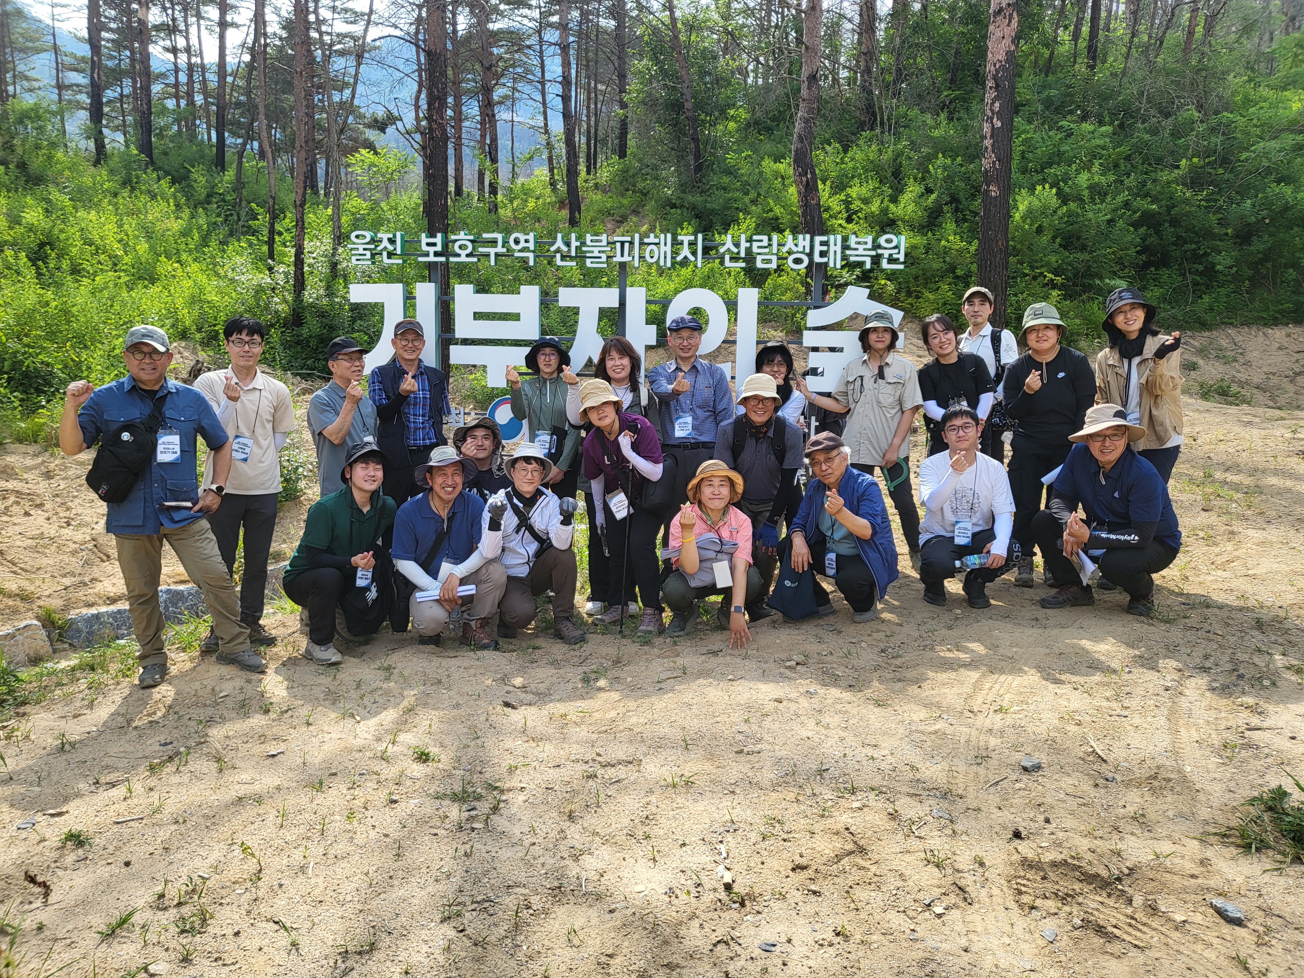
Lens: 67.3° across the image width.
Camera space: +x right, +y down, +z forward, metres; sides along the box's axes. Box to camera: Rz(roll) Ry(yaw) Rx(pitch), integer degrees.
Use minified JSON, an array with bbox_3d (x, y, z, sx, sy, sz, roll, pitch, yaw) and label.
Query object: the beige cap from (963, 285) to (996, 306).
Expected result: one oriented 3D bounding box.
[{"bbox_3d":[2.069,-1.226,6.200,0.185,0.120,0.260,2,6,18],"label":"beige cap"}]

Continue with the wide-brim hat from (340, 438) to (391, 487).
[{"bbox_3d":[-1.453,-0.148,4.930,0.255,0.195,0.280,-6,-4,-26],"label":"wide-brim hat"}]

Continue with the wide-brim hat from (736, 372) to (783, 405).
[{"bbox_3d":[0.588,-0.548,5.380,0.250,0.155,0.265,1,0,3],"label":"wide-brim hat"}]

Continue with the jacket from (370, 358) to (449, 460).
[{"bbox_3d":[-1.388,-0.447,5.620,0.460,0.590,0.300,-1,8,-12],"label":"jacket"}]

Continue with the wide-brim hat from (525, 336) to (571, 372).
[{"bbox_3d":[-0.610,-0.796,5.750,0.270,0.195,0.290,0,10,-3],"label":"wide-brim hat"}]

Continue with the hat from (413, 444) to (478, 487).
[{"bbox_3d":[-1.028,-0.119,4.880,0.325,0.160,0.340,-11,-8,-19],"label":"hat"}]

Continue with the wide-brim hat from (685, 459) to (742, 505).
[{"bbox_3d":[0.317,-0.039,4.950,0.290,0.185,0.300,1,-8,2],"label":"wide-brim hat"}]

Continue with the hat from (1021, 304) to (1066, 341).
[{"bbox_3d":[2.314,-0.998,5.800,0.270,0.195,0.290,0,9,23],"label":"hat"}]

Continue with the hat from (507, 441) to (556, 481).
[{"bbox_3d":[-0.625,-0.150,5.070,0.255,0.170,0.270,1,-8,-3],"label":"hat"}]

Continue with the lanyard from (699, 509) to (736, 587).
[{"bbox_3d":[0.326,0.296,4.860,0.180,0.400,0.170,1,8,3],"label":"lanyard"}]

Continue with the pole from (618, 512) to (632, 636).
[{"bbox_3d":[-0.131,0.219,5.165,0.050,1.130,0.050,3,9,0],"label":"pole"}]

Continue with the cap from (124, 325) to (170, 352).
[{"bbox_3d":[-2.343,-0.696,4.550,0.190,0.130,0.265,-2,8,-32],"label":"cap"}]

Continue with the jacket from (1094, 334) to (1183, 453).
[{"bbox_3d":[2.781,-0.545,5.600,0.470,0.660,0.340,3,7,28],"label":"jacket"}]

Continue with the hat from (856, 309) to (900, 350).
[{"bbox_3d":[1.385,-0.989,6.000,0.270,0.180,0.285,1,3,12],"label":"hat"}]

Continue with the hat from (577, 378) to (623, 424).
[{"bbox_3d":[-0.293,-0.469,5.080,0.250,0.185,0.280,-13,14,6],"label":"hat"}]

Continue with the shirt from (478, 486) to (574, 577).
[{"bbox_3d":[-0.649,0.220,5.030,0.490,0.470,0.360,0,8,-3],"label":"shirt"}]

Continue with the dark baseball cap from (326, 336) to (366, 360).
[{"bbox_3d":[-1.669,-0.771,5.350,0.260,0.135,0.185,9,11,44],"label":"dark baseball cap"}]

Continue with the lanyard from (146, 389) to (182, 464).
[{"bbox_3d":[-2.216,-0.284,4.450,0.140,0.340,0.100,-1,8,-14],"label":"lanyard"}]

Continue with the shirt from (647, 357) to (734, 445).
[{"bbox_3d":[0.219,-0.488,5.550,0.490,0.530,0.340,0,6,0],"label":"shirt"}]

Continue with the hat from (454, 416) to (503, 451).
[{"bbox_3d":[-0.978,-0.312,5.500,0.275,0.175,0.295,1,0,-5],"label":"hat"}]

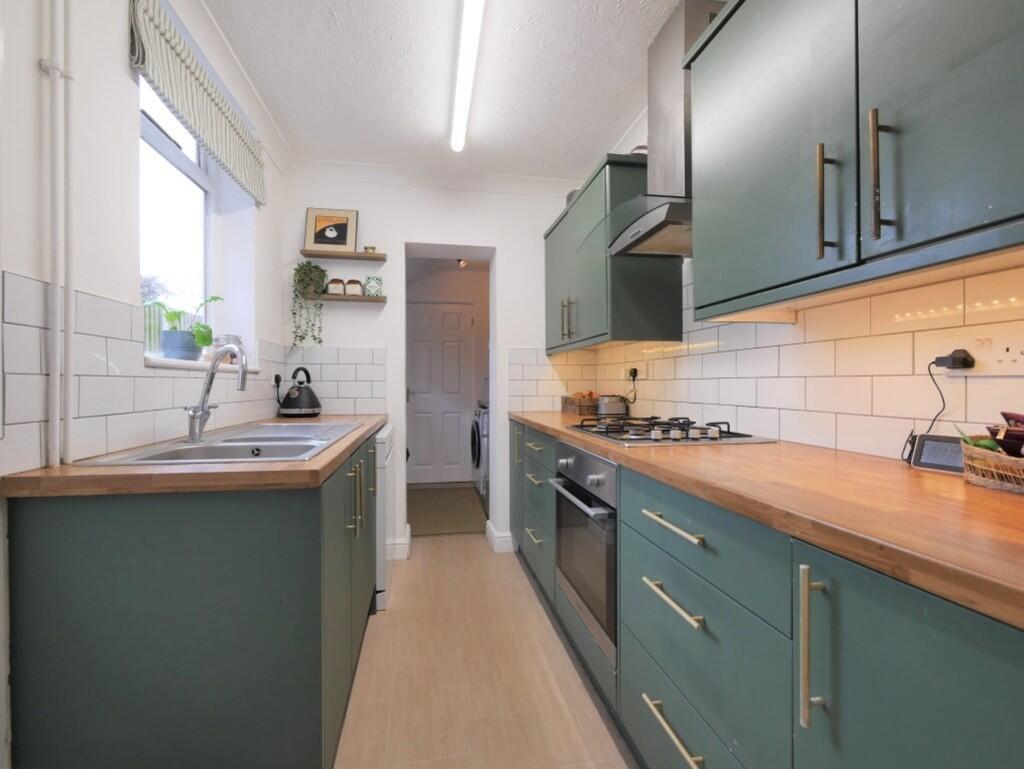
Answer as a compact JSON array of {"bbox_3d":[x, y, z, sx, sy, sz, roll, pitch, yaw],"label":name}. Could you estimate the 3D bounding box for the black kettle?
[{"bbox_3d":[-1.192,0.044,2.341,0.205,0.285,0.215,0,0,11],"label":"black kettle"}]

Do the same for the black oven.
[{"bbox_3d":[0.493,0.546,1.561,0.573,0.608,0.580,0,0,-12],"label":"black oven"}]

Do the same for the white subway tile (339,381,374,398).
[{"bbox_3d":[-0.950,0.032,2.514,0.200,0.100,0.010,0,0,-12],"label":"white subway tile"}]

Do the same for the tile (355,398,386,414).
[{"bbox_3d":[-0.862,0.137,2.533,0.175,0.100,0.010,0,0,-12],"label":"tile"}]

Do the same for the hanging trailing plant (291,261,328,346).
[{"bbox_3d":[-1.155,-0.462,2.364,0.200,0.493,0.190,0,0,-12],"label":"hanging trailing plant"}]

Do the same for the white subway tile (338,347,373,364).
[{"bbox_3d":[-0.962,-0.173,2.554,0.197,0.099,0.008,0,0,-10],"label":"white subway tile"}]

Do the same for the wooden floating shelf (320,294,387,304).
[{"bbox_3d":[-0.993,-0.512,2.494,0.464,0.029,0.100,0,0,-10],"label":"wooden floating shelf"}]

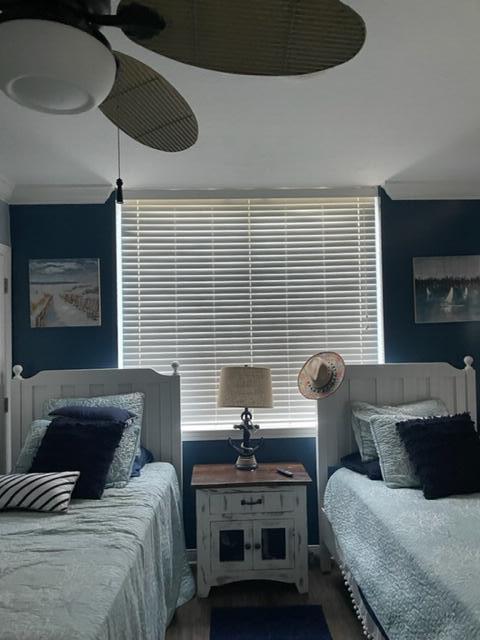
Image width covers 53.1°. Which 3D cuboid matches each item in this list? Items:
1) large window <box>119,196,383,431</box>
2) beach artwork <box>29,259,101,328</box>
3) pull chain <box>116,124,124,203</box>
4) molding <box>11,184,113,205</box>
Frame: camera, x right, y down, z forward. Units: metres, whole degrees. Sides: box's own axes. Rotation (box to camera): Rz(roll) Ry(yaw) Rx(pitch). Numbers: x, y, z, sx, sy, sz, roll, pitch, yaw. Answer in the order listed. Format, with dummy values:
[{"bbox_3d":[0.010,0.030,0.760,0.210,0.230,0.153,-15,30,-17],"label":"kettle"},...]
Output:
[{"bbox_3d":[0.078,-0.043,3.176,1.728,1.526,0.090,-1,-1,-2],"label":"large window"},{"bbox_3d":[-1.113,-0.171,3.081,0.441,0.433,0.032,-1,-1,-2],"label":"beach artwork"},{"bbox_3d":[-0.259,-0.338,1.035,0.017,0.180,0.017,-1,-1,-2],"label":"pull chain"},{"bbox_3d":[-1.145,-0.799,3.065,0.675,0.106,0.078,-1,-1,-2],"label":"molding"}]

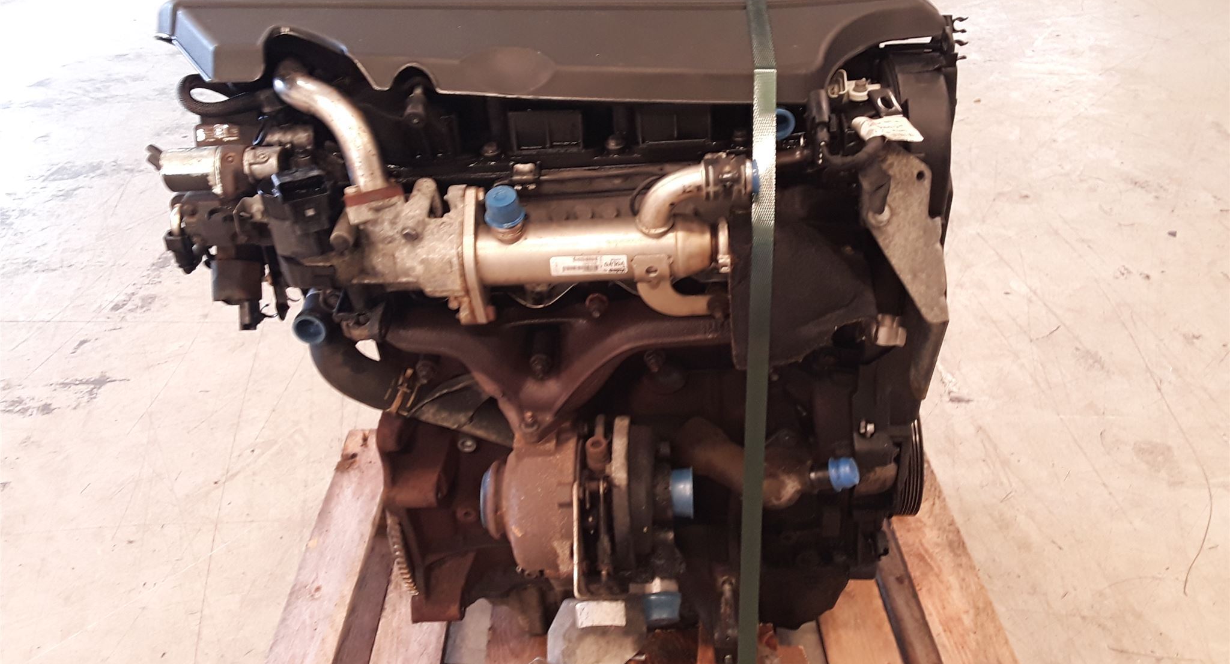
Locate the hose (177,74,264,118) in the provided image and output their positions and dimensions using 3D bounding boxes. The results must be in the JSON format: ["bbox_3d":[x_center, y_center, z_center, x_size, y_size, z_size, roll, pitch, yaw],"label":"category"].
[{"bbox_3d":[-0.295,-0.177,0.745,0.064,0.030,0.050,-1,31,1],"label":"hose"}]

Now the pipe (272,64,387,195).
[{"bbox_3d":[-0.208,-0.151,0.730,0.082,0.085,0.060,-1,31,1],"label":"pipe"}]

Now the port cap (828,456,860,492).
[{"bbox_3d":[0.202,0.126,0.875,0.024,0.030,0.030,-17,30,20],"label":"port cap"}]

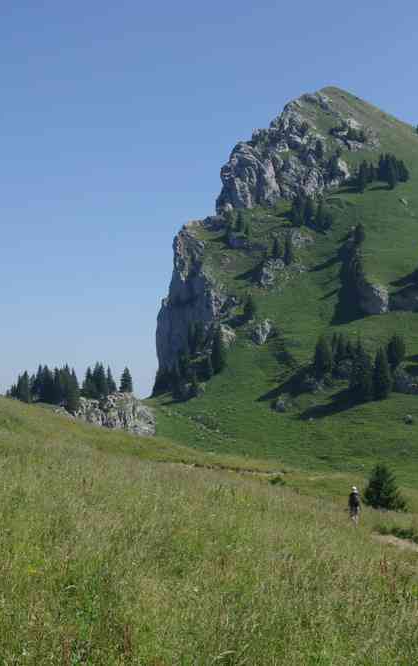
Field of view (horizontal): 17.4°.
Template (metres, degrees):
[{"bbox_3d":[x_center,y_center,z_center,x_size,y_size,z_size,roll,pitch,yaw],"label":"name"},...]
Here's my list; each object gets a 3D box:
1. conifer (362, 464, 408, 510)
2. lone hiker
[{"bbox_3d":[9.403,8.331,73.000,2.400,2.700,2.400,0,-2,0],"label":"conifer"},{"bbox_3d":[6.247,7.492,58.500,0.550,1.750,0.480,0,-2,-3],"label":"lone hiker"}]

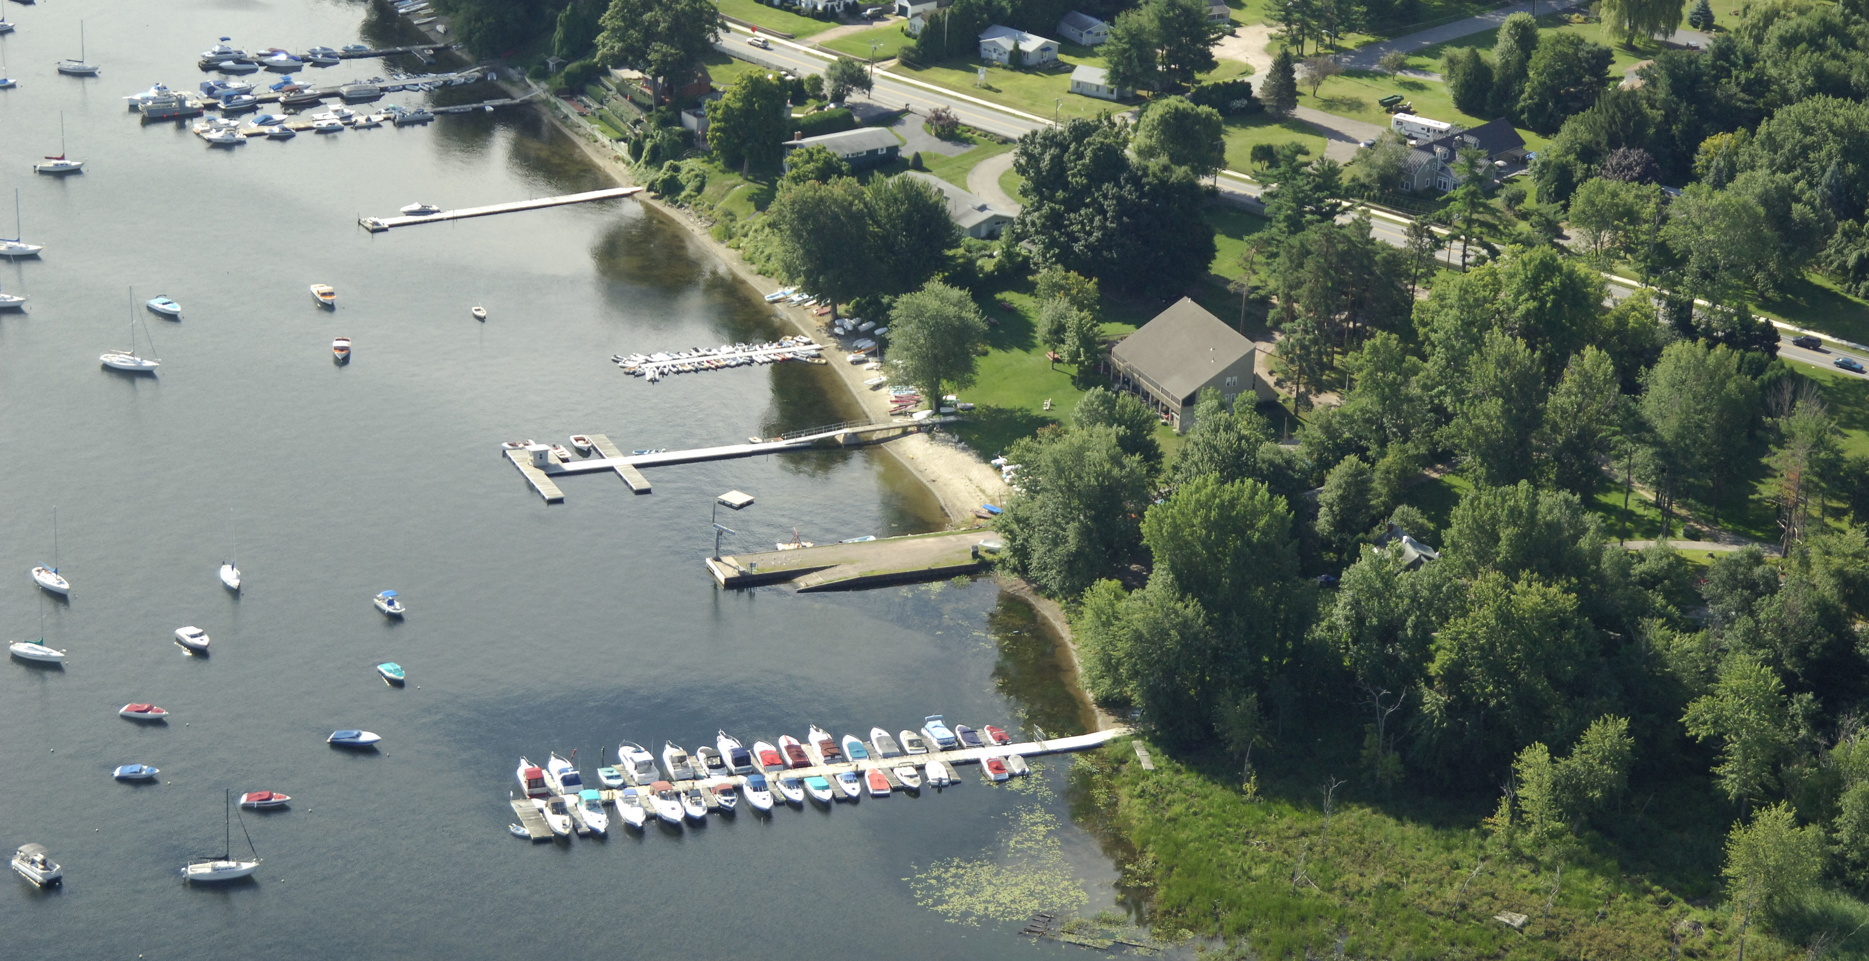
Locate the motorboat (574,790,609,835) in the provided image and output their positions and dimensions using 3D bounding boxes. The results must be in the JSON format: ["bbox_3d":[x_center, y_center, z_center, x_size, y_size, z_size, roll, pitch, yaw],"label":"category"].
[{"bbox_3d":[-41.478,40.293,551.293,2.760,2.460,7.880,-5,23,-17],"label":"motorboat"}]

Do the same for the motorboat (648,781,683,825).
[{"bbox_3d":[-32.310,39.240,549.610,2.690,2.450,7.640,-6,23,-19],"label":"motorboat"}]

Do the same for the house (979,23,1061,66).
[{"bbox_3d":[14.560,-79.900,829.170,14.010,4.110,10.480,19,27,37],"label":"house"}]

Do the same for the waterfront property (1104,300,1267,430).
[{"bbox_3d":[40.510,-18.770,735.270,12.950,13.300,24.500,-8,24,-24],"label":"waterfront property"}]

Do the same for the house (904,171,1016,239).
[{"bbox_3d":[2.780,-49.770,813.750,10.690,4.330,28.380,-12,26,-31],"label":"house"}]

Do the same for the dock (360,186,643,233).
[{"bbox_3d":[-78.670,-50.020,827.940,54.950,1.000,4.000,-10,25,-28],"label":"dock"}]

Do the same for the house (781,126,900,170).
[{"bbox_3d":[-17.290,-56.950,777.340,21.060,5.190,10.680,-10,25,-29],"label":"house"}]

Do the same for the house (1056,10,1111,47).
[{"bbox_3d":[29.498,-87.614,873.230,7.290,3.940,9.160,-11,25,-29],"label":"house"}]

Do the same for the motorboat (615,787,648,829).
[{"bbox_3d":[-37.106,40.246,552.363,2.660,2.070,7.390,-5,23,-18],"label":"motorboat"}]

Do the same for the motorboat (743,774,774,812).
[{"bbox_3d":[-21.530,38.220,553.310,2.550,2.350,7.060,-6,23,-19],"label":"motorboat"}]

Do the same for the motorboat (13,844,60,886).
[{"bbox_3d":[-105.190,44.830,528.860,6.270,2.550,2.550,21,28,39],"label":"motorboat"}]

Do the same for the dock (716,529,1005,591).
[{"bbox_3d":[-9.939,11.650,626.808,41.370,1.580,12.610,-7,24,-21],"label":"dock"}]

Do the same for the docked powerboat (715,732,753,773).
[{"bbox_3d":[-25.424,33.996,568.469,2.760,2.460,8.960,-5,23,-18],"label":"docked powerboat"}]

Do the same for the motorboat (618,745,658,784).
[{"bbox_3d":[-37.162,35.064,564.410,2.960,2.660,8.670,-5,23,-18],"label":"motorboat"}]

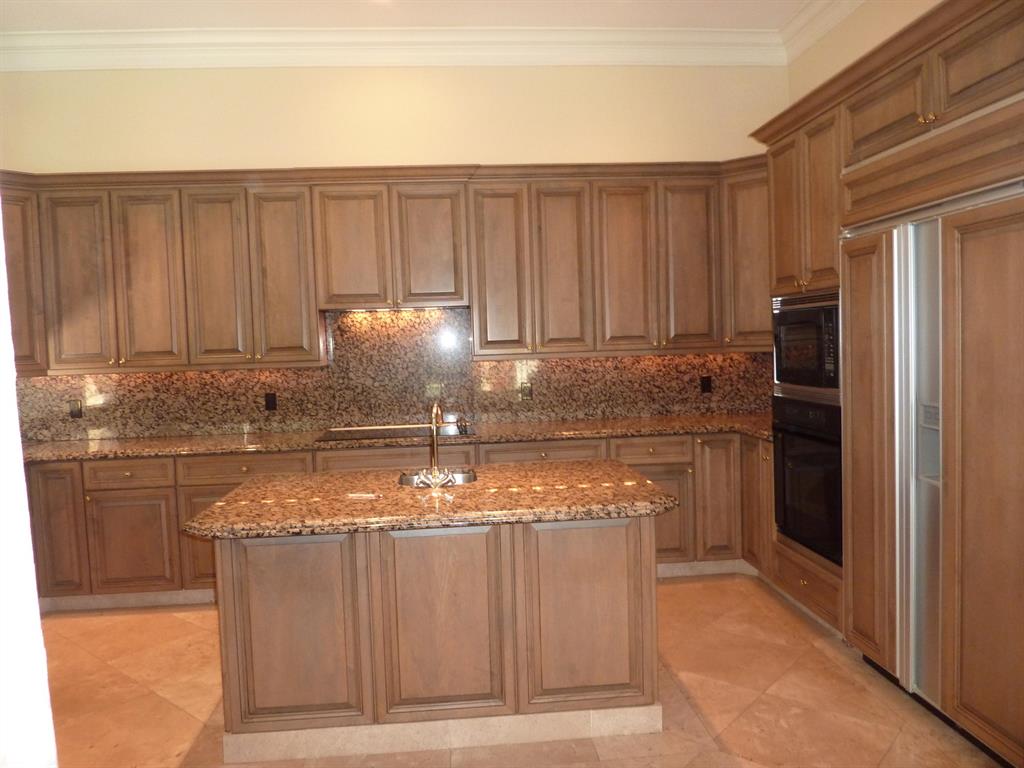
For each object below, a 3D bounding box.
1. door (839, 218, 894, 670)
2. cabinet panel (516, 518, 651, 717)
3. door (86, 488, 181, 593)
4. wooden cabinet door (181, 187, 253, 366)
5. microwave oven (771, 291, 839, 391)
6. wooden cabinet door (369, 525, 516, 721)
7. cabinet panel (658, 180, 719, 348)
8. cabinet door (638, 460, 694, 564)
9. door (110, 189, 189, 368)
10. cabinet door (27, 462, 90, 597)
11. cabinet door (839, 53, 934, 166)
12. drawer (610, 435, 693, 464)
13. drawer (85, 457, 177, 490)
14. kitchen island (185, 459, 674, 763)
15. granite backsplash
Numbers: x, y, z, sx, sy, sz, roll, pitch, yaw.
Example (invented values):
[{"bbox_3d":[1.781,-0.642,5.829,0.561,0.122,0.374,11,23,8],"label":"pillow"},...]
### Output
[{"bbox_3d":[1.473,0.268,3.043,0.022,1.756,0.390,-2,3,-4],"label":"door"},{"bbox_3d":[0.267,0.805,2.671,0.518,0.740,0.030,-2,3,-4],"label":"cabinet panel"},{"bbox_3d":[-2.105,0.876,4.139,0.487,0.578,0.030,-2,3,-4],"label":"door"},{"bbox_3d":[-1.725,-0.629,4.353,0.366,1.023,0.030,-2,3,-4],"label":"wooden cabinet door"},{"bbox_3d":[1.613,-0.187,3.537,0.450,0.504,0.671,-2,3,-4],"label":"microwave oven"},{"bbox_3d":[-0.245,0.824,2.634,0.508,0.740,0.030,-2,3,-4],"label":"wooden cabinet door"},{"bbox_3d":[1.090,-0.731,4.558,0.376,1.023,0.030,-2,3,-4],"label":"cabinet panel"},{"bbox_3d":[0.827,0.767,4.339,0.491,0.583,0.022,-2,3,-4],"label":"cabinet door"},{"bbox_3d":[-2.117,-0.619,4.331,0.395,1.027,0.022,-2,3,-4],"label":"door"},{"bbox_3d":[-2.502,0.804,4.106,0.287,0.751,0.030,-2,3,-4],"label":"cabinet door"},{"bbox_3d":[1.439,-1.033,2.852,0.022,0.258,0.588,-2,3,-4],"label":"cabinet door"},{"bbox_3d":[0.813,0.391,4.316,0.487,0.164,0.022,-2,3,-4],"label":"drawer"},{"bbox_3d":[-2.117,0.499,4.119,0.487,0.169,0.030,-2,3,-4],"label":"drawer"},{"bbox_3d":[-0.264,0.841,2.871,1.630,0.902,0.888,-2,3,-4],"label":"kitchen island"},{"bbox_3d":[-0.679,-0.100,4.778,5.093,0.750,0.020,-2,3,-4],"label":"granite backsplash"}]

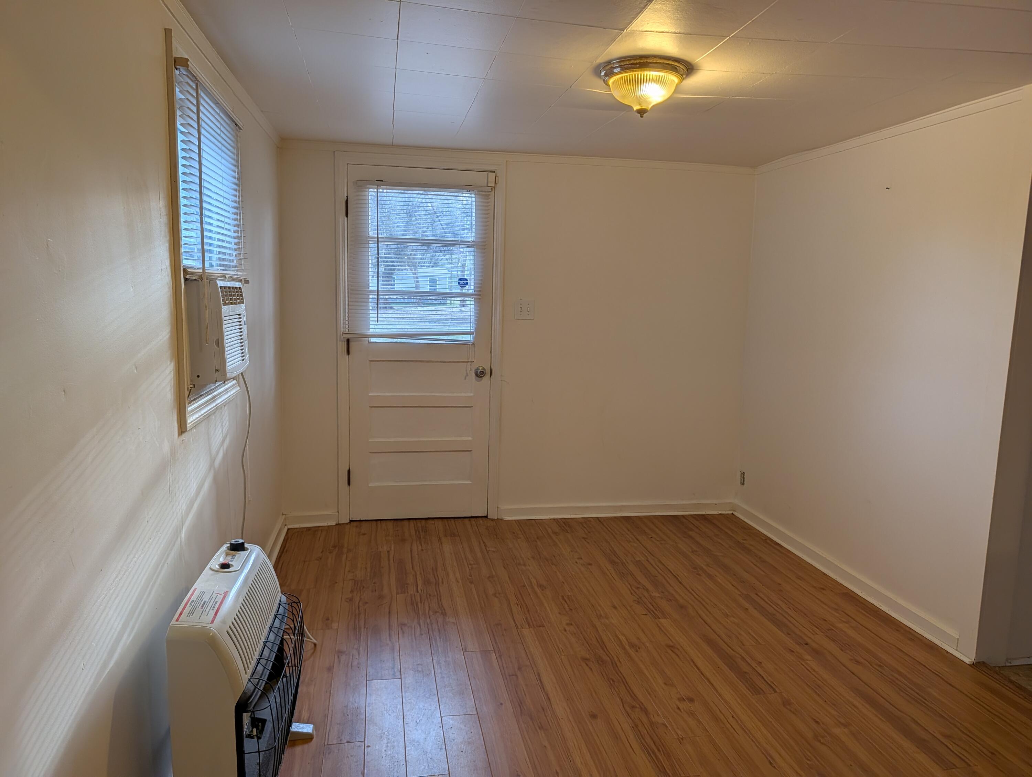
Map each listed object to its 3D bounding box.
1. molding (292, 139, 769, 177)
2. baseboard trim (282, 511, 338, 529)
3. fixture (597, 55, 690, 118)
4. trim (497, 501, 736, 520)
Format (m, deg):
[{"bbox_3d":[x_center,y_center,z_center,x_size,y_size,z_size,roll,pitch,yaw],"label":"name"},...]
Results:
[{"bbox_3d":[0.095,-1.315,4.086,2.780,0.048,0.025,0,8,-10],"label":"molding"},{"bbox_3d":[-1.186,0.765,4.153,0.300,0.085,0.025,0,8,-10],"label":"baseboard trim"},{"bbox_3d":[0.440,-1.025,2.483,0.300,0.160,0.300,0,8,-10],"label":"fixture"},{"bbox_3d":[0.652,0.766,4.486,1.540,0.085,0.025,0,8,-10],"label":"trim"}]

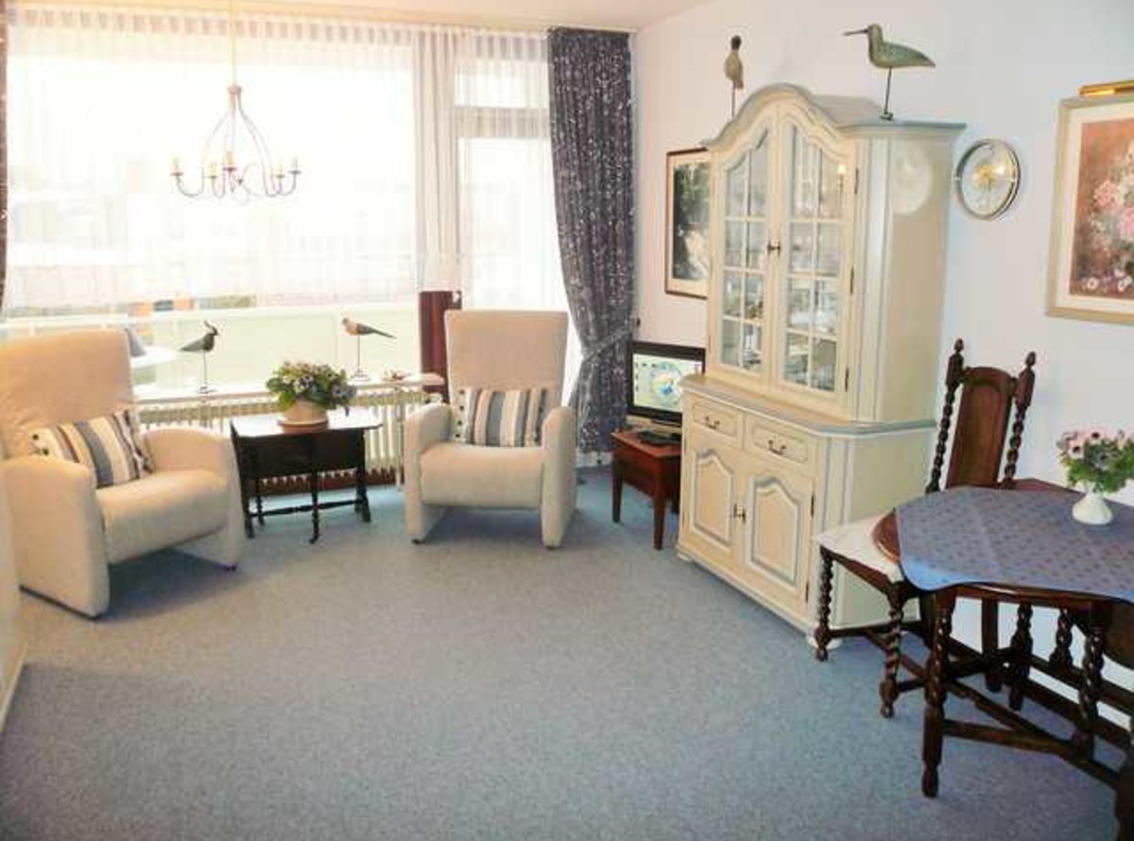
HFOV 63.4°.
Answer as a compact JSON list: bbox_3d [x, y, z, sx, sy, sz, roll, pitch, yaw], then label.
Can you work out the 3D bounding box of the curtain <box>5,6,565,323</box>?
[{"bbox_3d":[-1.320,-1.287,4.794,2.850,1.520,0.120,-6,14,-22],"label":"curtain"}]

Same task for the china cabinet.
[{"bbox_3d":[0.934,-0.264,3.707,0.500,2.020,1.140,-6,14,-22],"label":"china cabinet"}]

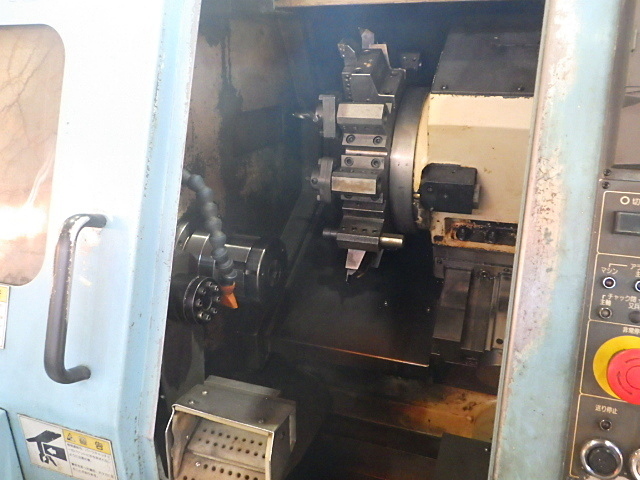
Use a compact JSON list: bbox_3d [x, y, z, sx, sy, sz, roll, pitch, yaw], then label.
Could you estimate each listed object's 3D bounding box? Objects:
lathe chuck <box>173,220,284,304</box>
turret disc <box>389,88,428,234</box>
[{"bbox_3d":[-0.169,0.044,0.945,0.175,0.142,0.142,6,1,17],"label":"lathe chuck"},{"bbox_3d":[0.195,-0.166,1.093,0.050,0.310,0.310,6,1,17],"label":"turret disc"}]

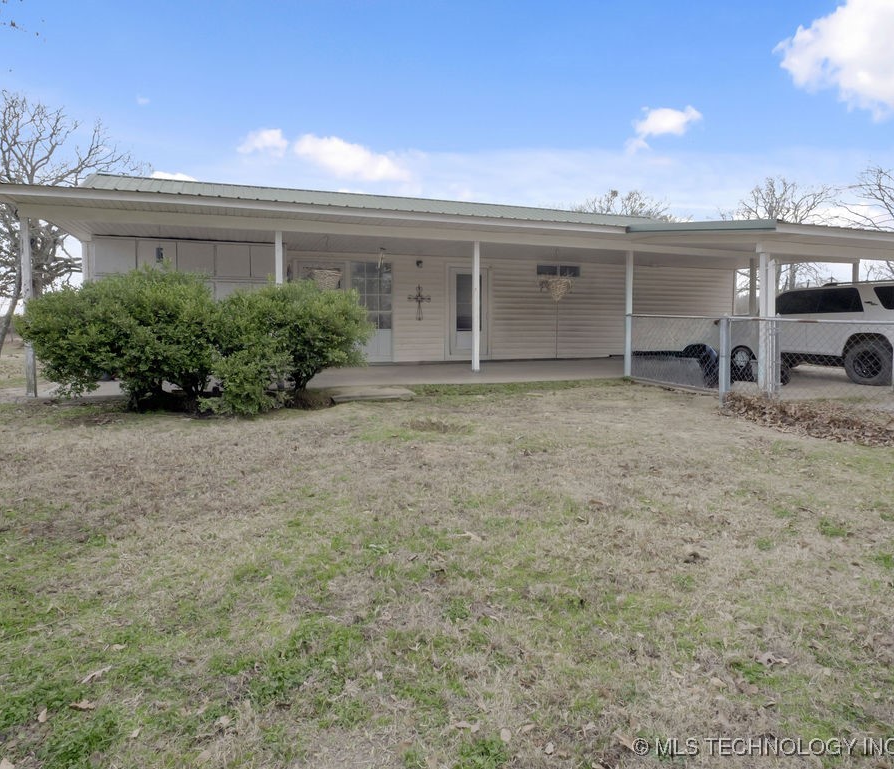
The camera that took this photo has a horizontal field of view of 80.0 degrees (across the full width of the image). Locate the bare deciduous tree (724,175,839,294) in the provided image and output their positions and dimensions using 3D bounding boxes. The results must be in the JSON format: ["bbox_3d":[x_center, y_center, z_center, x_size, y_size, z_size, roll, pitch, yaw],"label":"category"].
[{"bbox_3d":[16.640,-6.069,26.500,6.000,8.800,6.000,0,5,0],"label":"bare deciduous tree"}]

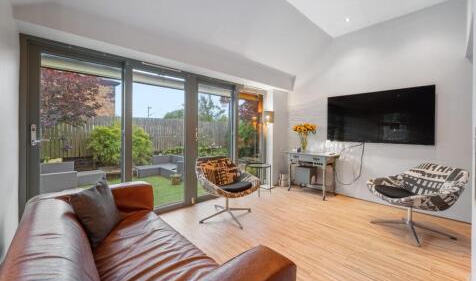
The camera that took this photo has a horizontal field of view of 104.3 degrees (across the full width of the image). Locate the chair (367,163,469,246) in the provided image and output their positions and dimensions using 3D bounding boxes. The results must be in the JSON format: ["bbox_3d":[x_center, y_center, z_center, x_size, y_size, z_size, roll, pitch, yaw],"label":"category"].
[{"bbox_3d":[2.030,0.670,2.170,0.820,0.770,0.780,0,1,-5],"label":"chair"}]

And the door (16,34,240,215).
[{"bbox_3d":[-1.040,-0.004,2.600,2.630,2.060,0.100,-1,2,-40],"label":"door"}]

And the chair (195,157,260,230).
[{"bbox_3d":[-0.145,0.650,2.500,0.780,0.770,0.820,-1,2,-42],"label":"chair"}]

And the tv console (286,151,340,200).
[{"bbox_3d":[1.418,0.625,3.526,0.500,0.750,0.750,-1,2,-41],"label":"tv console"}]

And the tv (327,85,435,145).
[{"bbox_3d":[2.210,-0.375,3.040,0.060,0.830,1.440,-1,2,-43],"label":"tv"}]

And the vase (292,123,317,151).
[{"bbox_3d":[1.345,-0.080,3.730,0.420,0.550,0.440,-1,2,-41],"label":"vase"}]

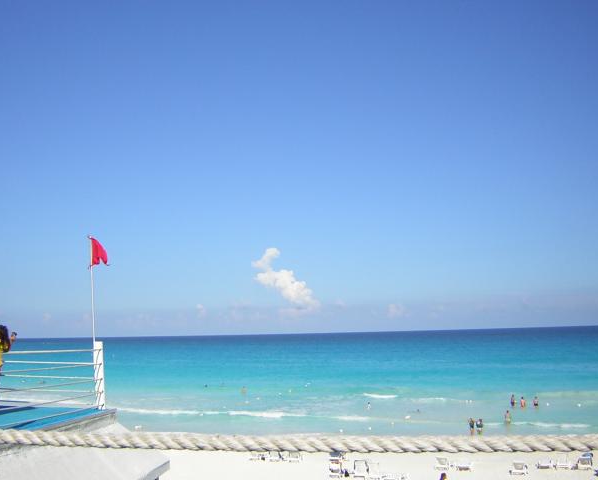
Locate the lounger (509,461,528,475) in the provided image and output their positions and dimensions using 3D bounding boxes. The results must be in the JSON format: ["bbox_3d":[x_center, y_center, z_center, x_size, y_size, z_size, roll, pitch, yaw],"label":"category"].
[{"bbox_3d":[12.127,12.423,36.810,0.680,0.770,1.750,-3,-8,16],"label":"lounger"}]

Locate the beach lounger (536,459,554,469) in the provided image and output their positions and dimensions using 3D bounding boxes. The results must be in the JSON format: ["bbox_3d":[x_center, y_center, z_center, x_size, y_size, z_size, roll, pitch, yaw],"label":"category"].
[{"bbox_3d":[14.011,12.650,38.129,0.680,0.600,1.750,-3,-8,16],"label":"beach lounger"}]

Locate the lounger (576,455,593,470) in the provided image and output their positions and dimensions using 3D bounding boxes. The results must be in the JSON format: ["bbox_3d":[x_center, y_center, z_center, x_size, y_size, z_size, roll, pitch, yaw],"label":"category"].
[{"bbox_3d":[16.067,12.454,37.571,0.680,0.750,1.750,-4,-8,18],"label":"lounger"}]

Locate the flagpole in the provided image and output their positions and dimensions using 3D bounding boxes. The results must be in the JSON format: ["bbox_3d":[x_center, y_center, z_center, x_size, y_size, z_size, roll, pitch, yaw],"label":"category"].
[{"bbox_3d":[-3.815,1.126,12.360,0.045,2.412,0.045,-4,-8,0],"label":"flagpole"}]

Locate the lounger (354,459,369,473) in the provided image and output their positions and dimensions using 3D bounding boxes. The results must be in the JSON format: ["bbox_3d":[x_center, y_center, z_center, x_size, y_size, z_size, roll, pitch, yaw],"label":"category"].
[{"bbox_3d":[3.524,12.754,37.837,0.680,0.760,1.750,-2,-8,7],"label":"lounger"}]

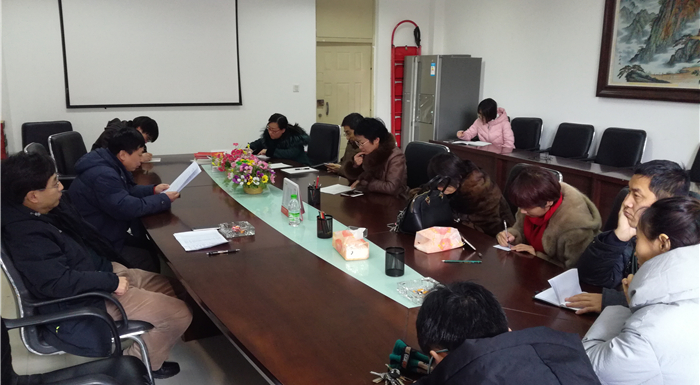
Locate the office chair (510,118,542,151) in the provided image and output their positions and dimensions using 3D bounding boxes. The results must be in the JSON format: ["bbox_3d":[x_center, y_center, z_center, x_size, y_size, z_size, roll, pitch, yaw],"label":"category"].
[{"bbox_3d":[1.842,-0.366,6.430,0.620,1.000,0.570,-8,16,-33],"label":"office chair"}]

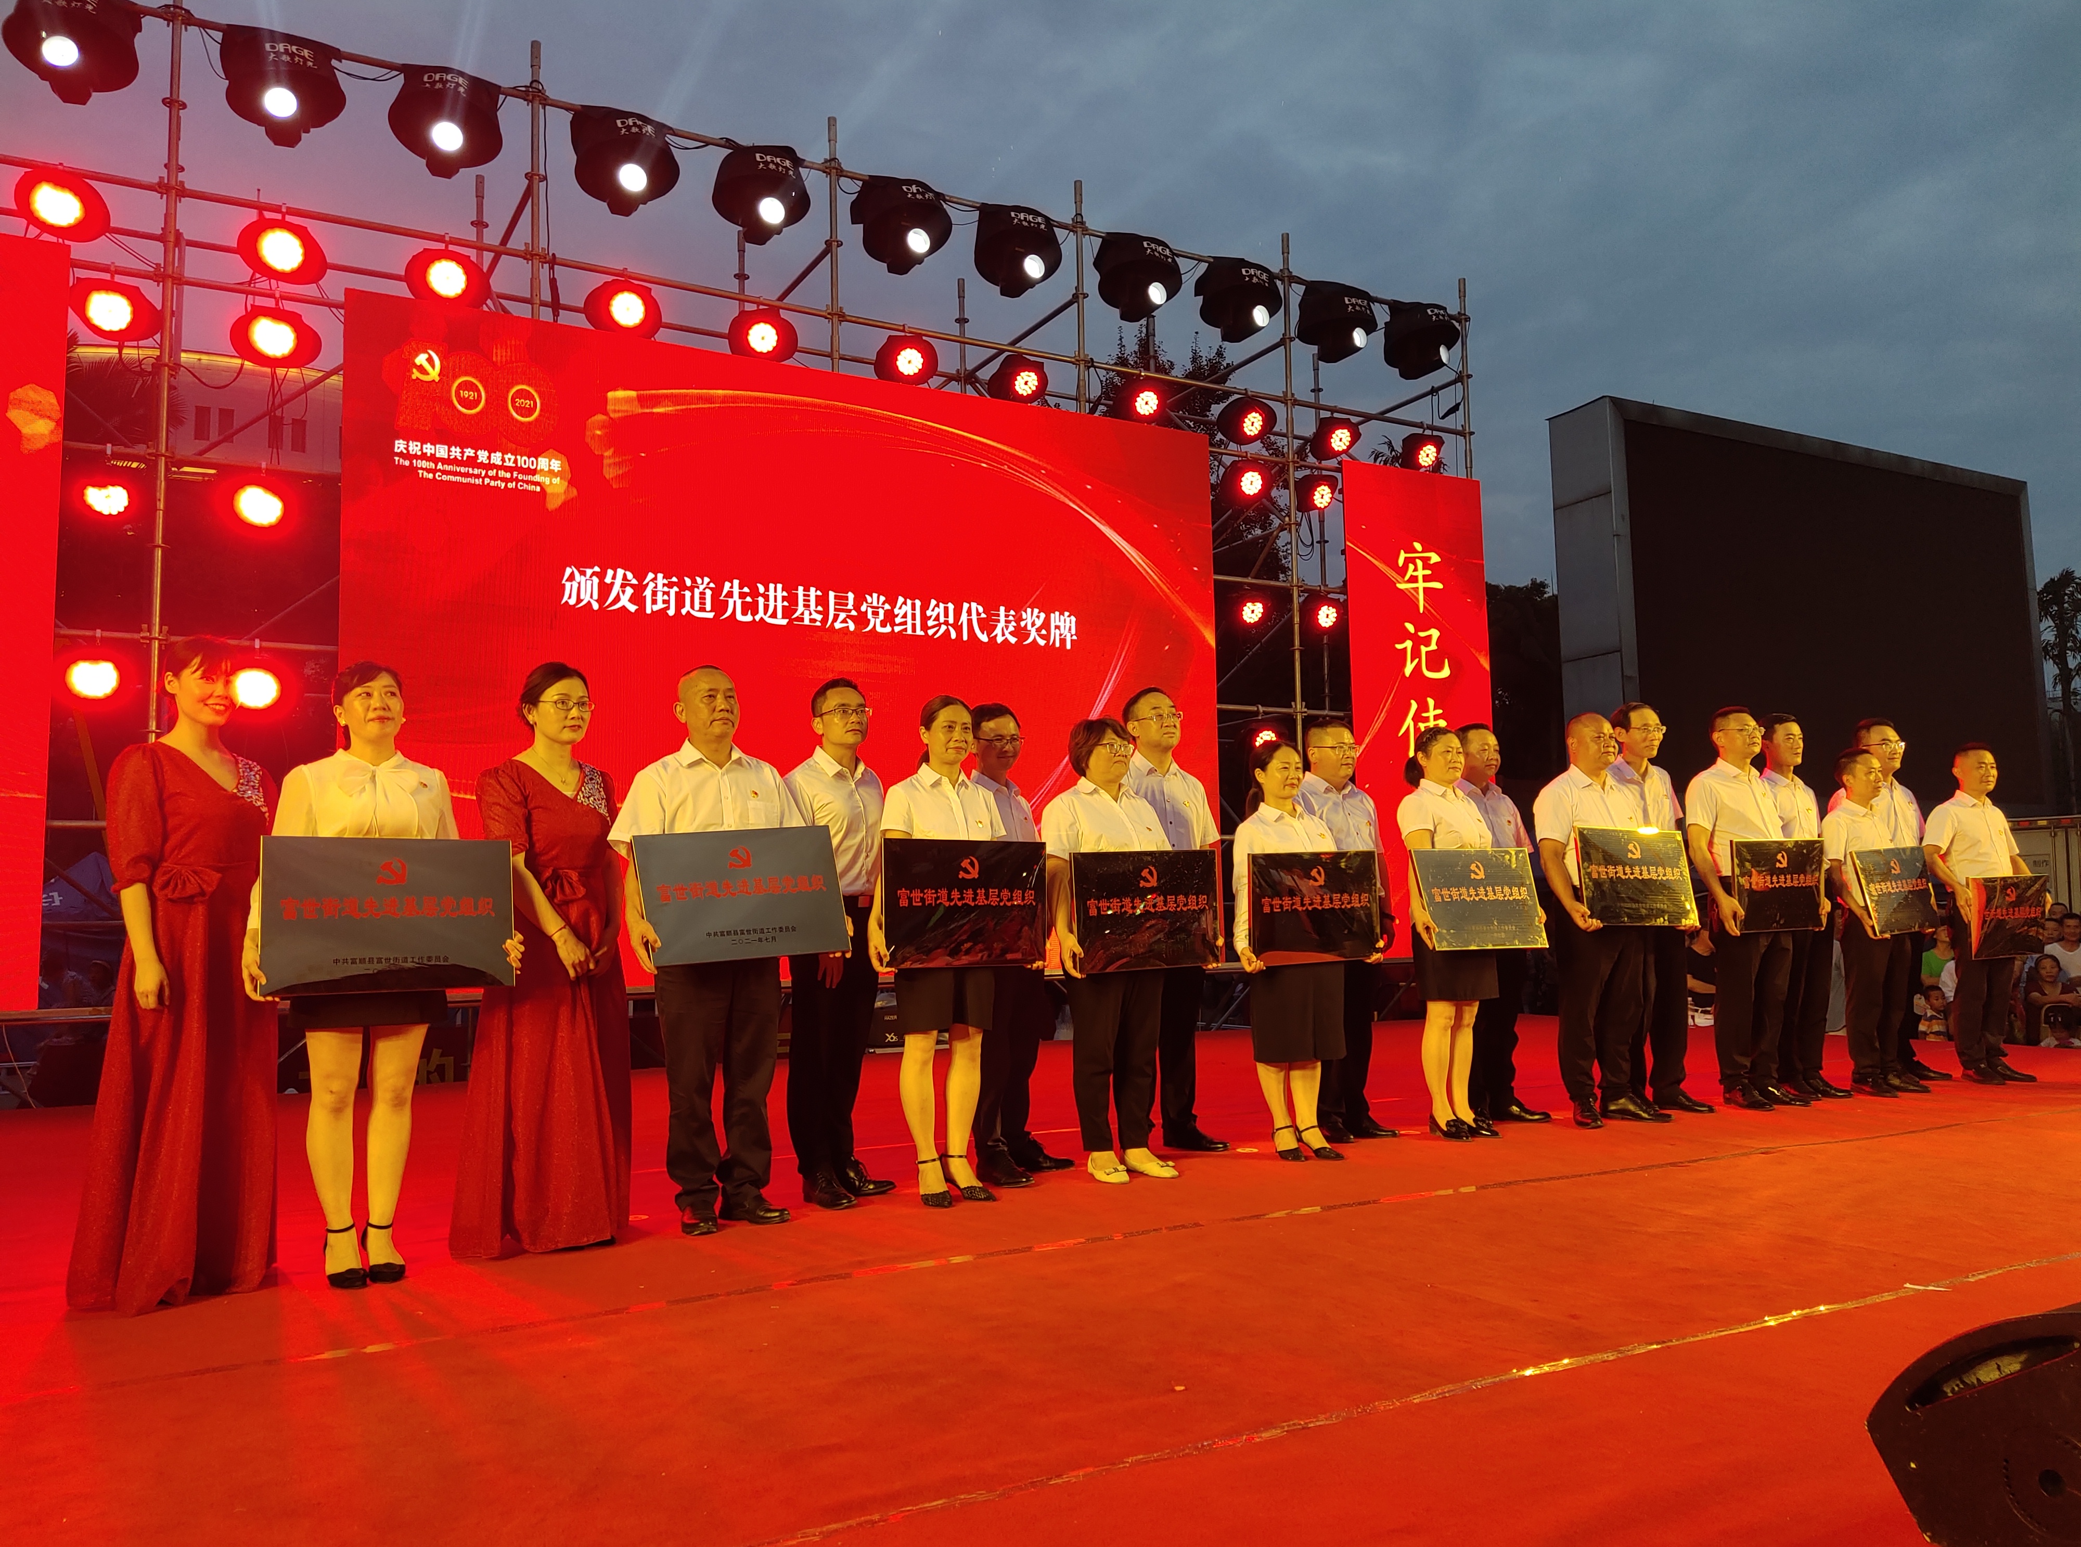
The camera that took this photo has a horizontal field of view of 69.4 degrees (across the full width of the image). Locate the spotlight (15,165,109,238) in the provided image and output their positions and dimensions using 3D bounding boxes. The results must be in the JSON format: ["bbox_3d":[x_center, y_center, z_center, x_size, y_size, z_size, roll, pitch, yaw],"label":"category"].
[{"bbox_3d":[-5.248,-3.056,8.070,0.410,0.320,0.360,2,-6,-29],"label":"spotlight"}]

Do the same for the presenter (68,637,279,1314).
[{"bbox_3d":[-2.172,0.497,3.750,0.500,1.660,0.430,4,-6,-43],"label":"presenter"}]

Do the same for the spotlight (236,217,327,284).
[{"bbox_3d":[-4.317,-2.980,8.554,0.460,0.350,0.290,2,-5,-29],"label":"spotlight"}]

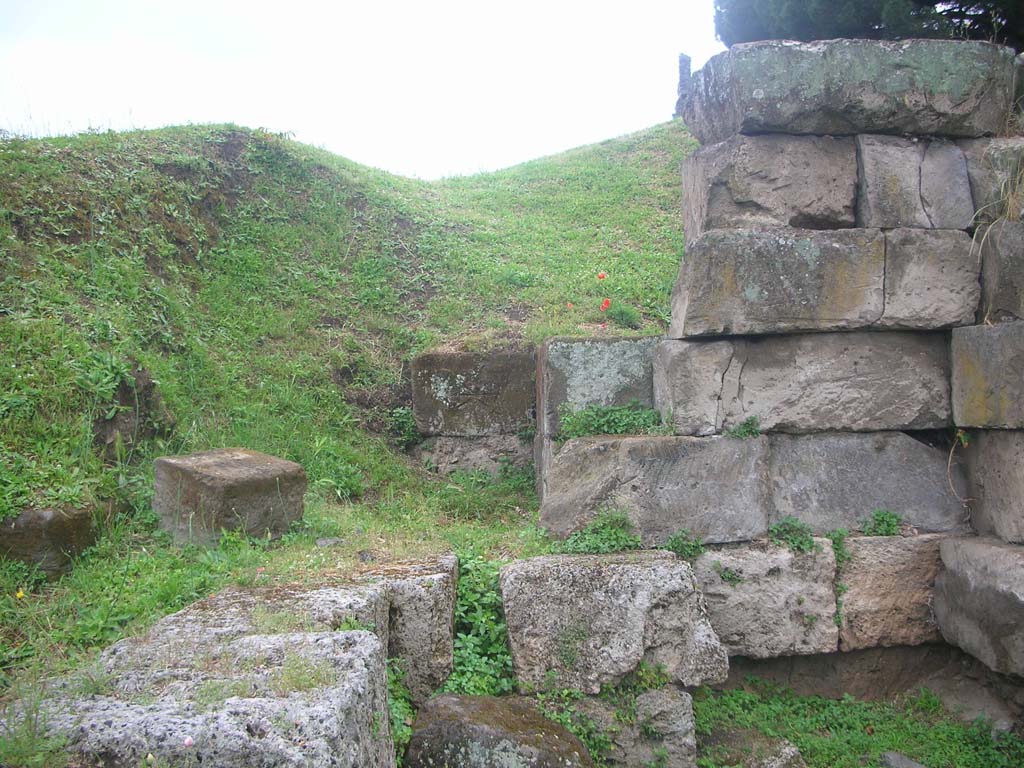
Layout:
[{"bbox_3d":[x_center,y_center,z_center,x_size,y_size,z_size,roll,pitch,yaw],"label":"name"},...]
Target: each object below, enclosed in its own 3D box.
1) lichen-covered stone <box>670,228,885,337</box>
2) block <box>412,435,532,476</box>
[{"bbox_3d":[1.162,-0.457,4.708,0.910,0.459,0.420,-1,4,-7],"label":"lichen-covered stone"},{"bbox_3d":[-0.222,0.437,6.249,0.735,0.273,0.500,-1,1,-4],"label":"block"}]

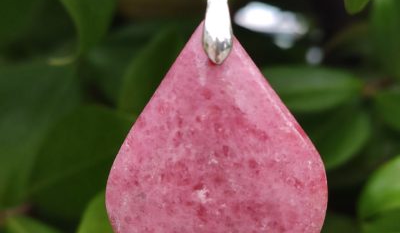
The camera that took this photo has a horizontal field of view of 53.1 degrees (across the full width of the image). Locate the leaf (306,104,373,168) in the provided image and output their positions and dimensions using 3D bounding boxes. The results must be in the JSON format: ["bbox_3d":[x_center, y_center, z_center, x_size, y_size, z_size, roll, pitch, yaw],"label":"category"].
[{"bbox_3d":[0.089,0.017,0.270,0.064,0.036,0.012,-32,-20,-25],"label":"leaf"}]

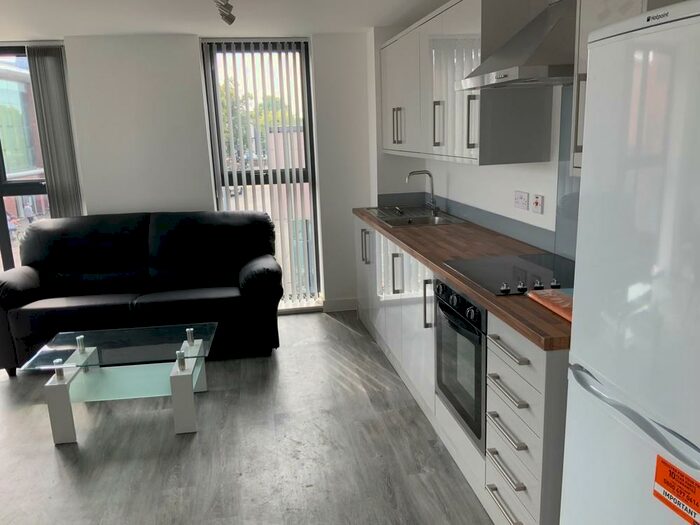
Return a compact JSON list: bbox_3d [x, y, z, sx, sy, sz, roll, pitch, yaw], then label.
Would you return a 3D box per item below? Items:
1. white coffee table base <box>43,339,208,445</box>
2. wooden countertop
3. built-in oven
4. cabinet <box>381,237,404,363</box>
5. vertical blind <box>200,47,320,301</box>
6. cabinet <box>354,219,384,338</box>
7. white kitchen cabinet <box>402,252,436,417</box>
[{"bbox_3d":[-1.190,0.700,3.247,0.715,0.335,0.515,-3,13,-6],"label":"white coffee table base"},{"bbox_3d":[0.591,-0.106,3.267,0.600,0.043,3.110,-4,13,-10],"label":"wooden countertop"},{"bbox_3d":[0.719,0.383,2.525,0.560,0.595,0.600,-4,13,-10],"label":"built-in oven"},{"bbox_3d":[0.549,0.206,3.618,0.580,0.715,0.430,-4,13,-10],"label":"cabinet"},{"bbox_3d":[-0.689,-0.673,4.806,0.820,2.150,0.090,-4,13,-10],"label":"vertical blind"},{"bbox_3d":[0.423,0.060,4.296,0.580,0.715,0.970,-4,13,-10],"label":"cabinet"},{"bbox_3d":[0.638,0.311,3.132,0.580,0.715,0.600,-4,13,-10],"label":"white kitchen cabinet"}]

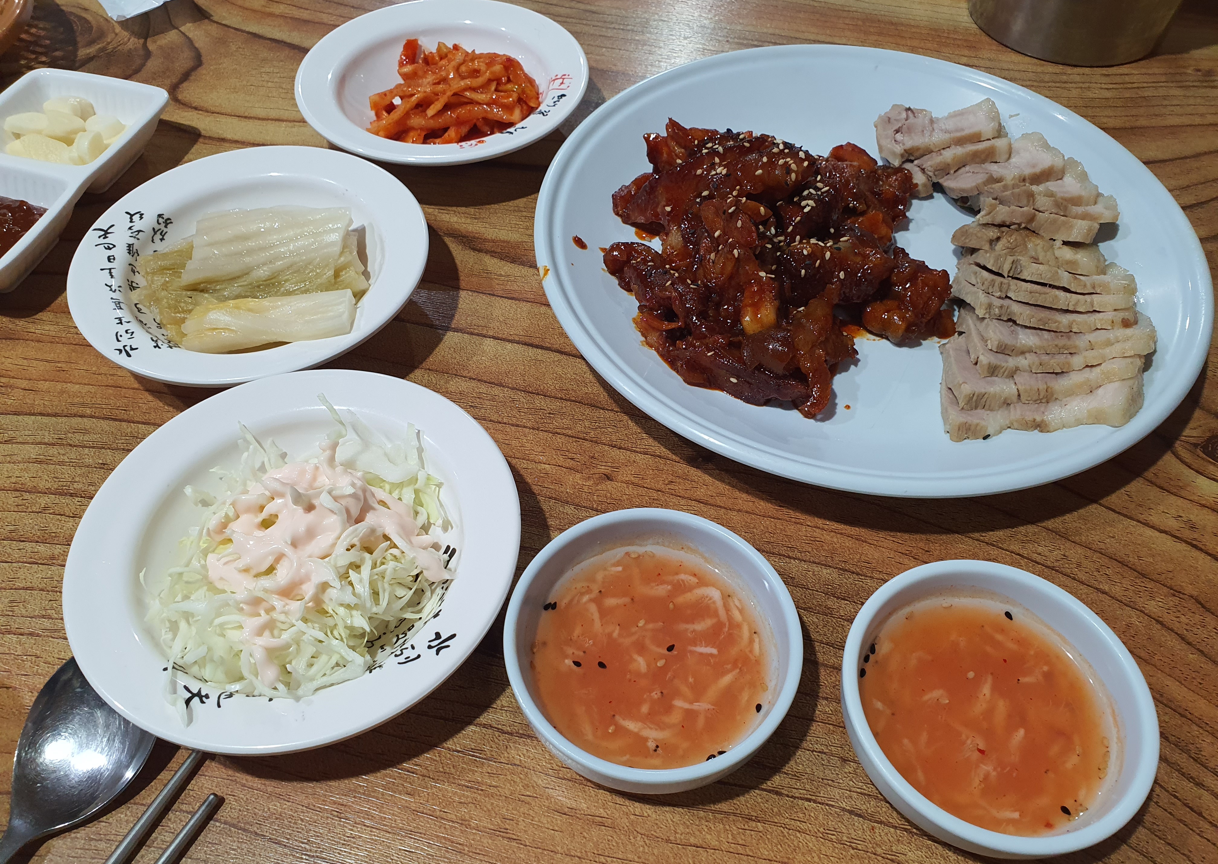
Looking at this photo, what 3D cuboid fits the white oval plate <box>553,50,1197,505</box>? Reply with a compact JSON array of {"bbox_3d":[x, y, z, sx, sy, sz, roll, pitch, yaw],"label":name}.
[{"bbox_3d":[0.110,-0.081,0.406,0.284,0.030,0.284,1,53,-1],"label":"white oval plate"}]

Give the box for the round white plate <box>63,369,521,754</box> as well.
[{"bbox_3d":[-0.102,0.041,0.310,0.144,0.026,0.144,1,53,-1],"label":"round white plate"}]

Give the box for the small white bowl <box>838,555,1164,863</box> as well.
[{"bbox_3d":[0.112,0.086,0.279,0.088,0.033,0.088,1,53,-1],"label":"small white bowl"}]

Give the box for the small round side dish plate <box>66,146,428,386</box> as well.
[{"bbox_3d":[-0.148,-0.067,0.390,0.144,0.026,0.144,1,53,-1],"label":"small round side dish plate"}]

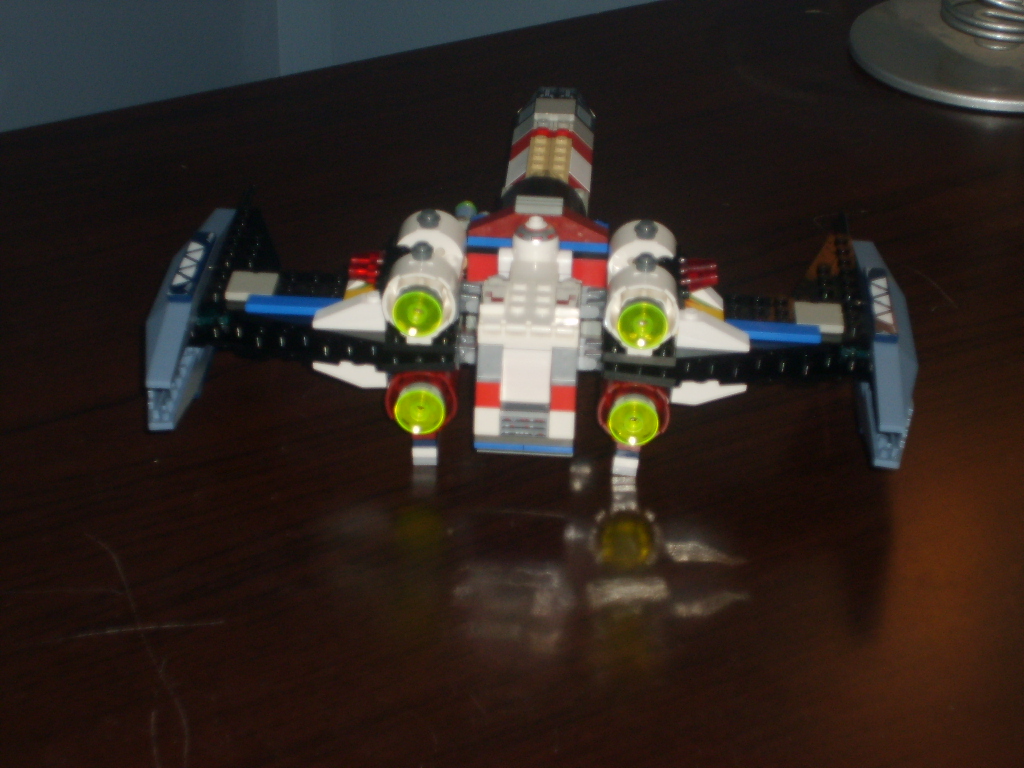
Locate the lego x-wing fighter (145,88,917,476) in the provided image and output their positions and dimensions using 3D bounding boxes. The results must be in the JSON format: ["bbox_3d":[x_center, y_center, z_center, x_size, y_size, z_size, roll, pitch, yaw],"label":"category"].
[{"bbox_3d":[0.011,-0.046,0.859,0.255,0.076,0.249,3,30,2],"label":"lego x-wing fighter"}]

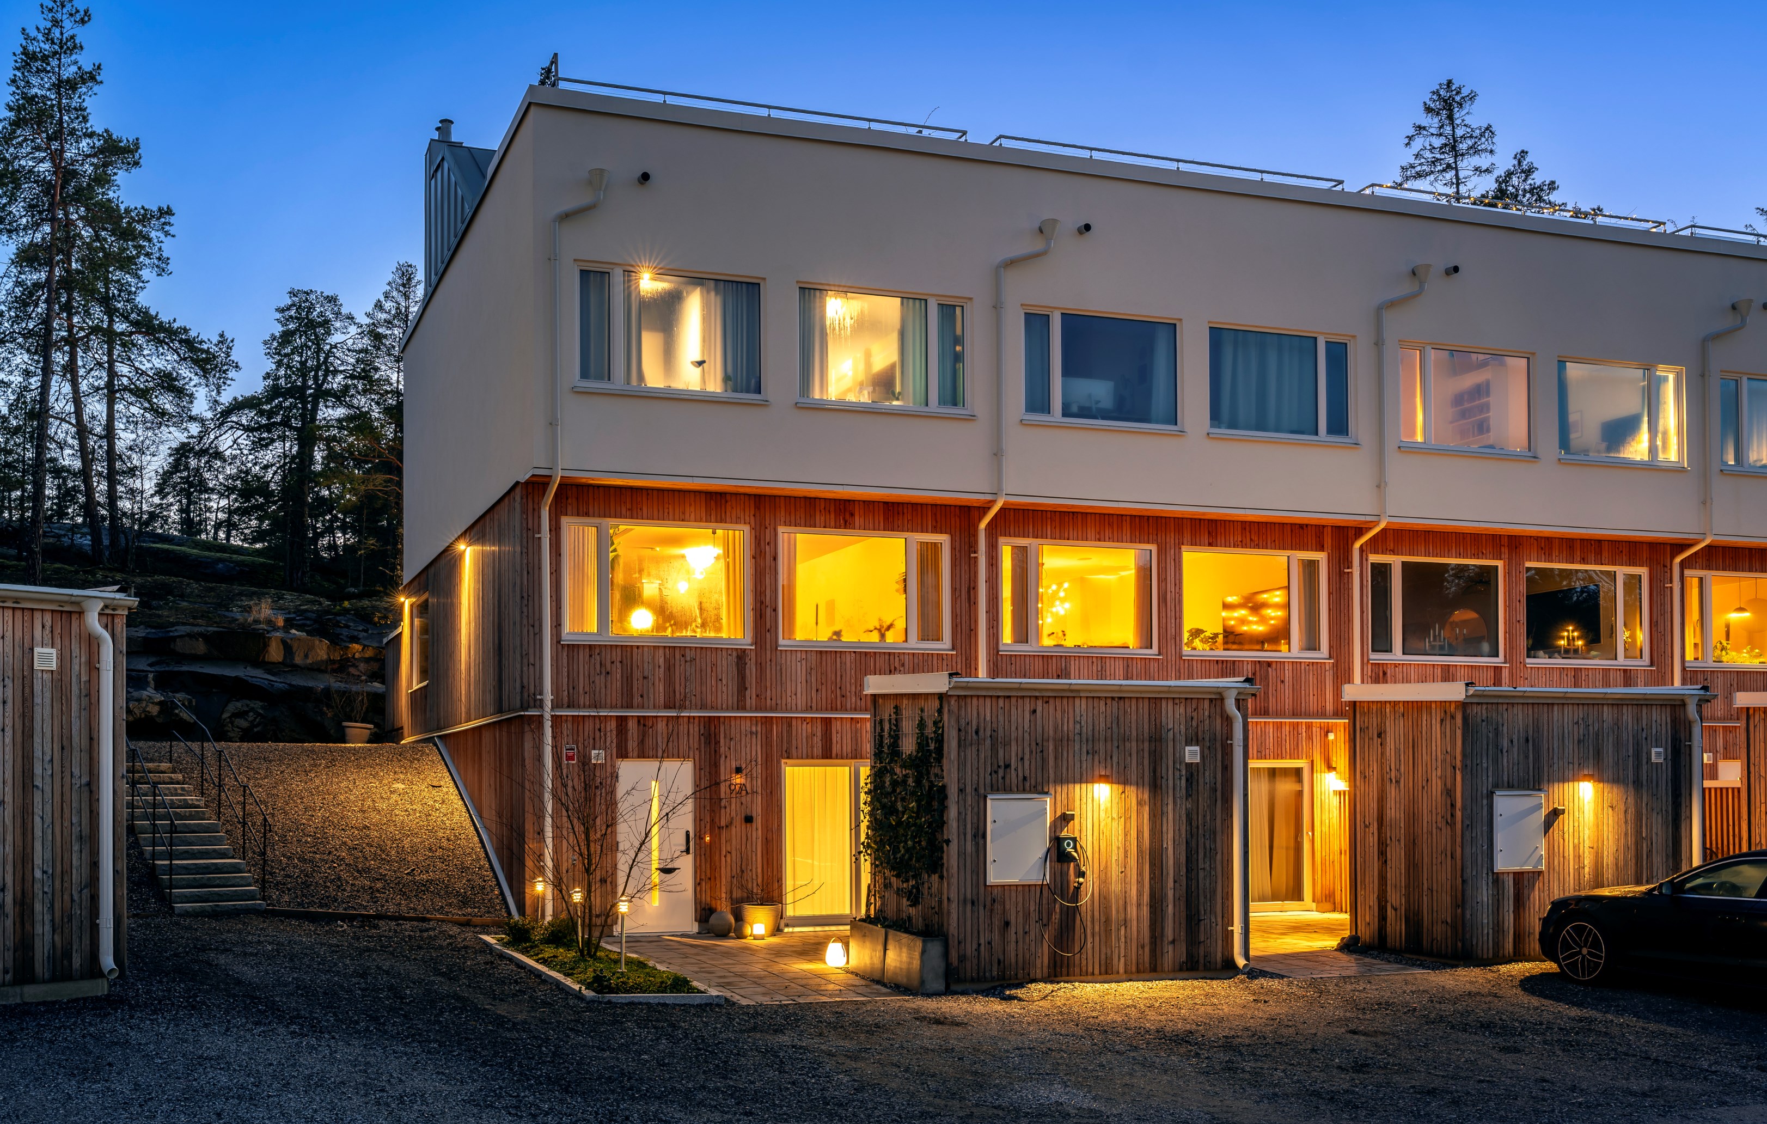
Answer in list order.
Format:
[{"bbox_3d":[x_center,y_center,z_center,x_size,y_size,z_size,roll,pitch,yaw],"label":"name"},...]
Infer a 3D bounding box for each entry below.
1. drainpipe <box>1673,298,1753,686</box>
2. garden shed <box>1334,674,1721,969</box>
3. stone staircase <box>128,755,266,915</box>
[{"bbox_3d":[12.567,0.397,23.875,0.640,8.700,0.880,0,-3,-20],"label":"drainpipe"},{"bbox_3d":[7.227,2.783,17.916,3.300,2.800,2.100,0,-3,-20],"label":"garden shed"},{"bbox_3d":[-9.820,3.700,22.100,1.250,2.050,3.900,1,-3,-33],"label":"stone staircase"}]

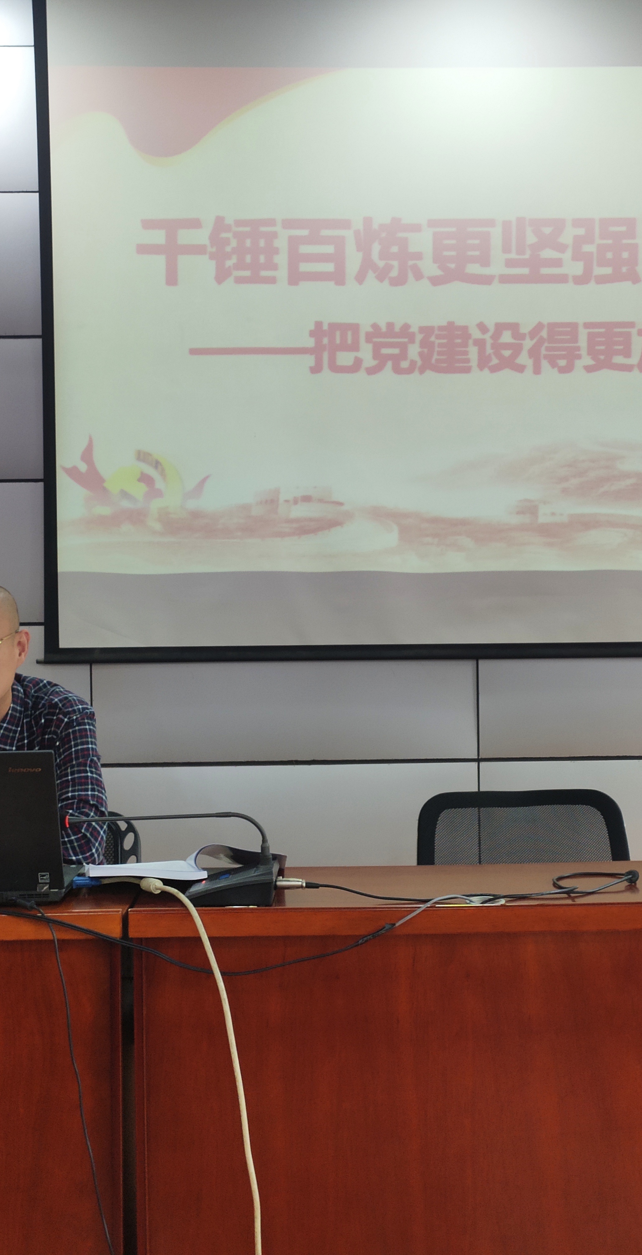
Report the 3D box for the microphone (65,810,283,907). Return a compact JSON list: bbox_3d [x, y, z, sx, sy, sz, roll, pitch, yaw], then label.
[{"bbox_3d":[-0.259,0.350,1.927,0.420,0.138,0.120,0,1,15],"label":"microphone"}]

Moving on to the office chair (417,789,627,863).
[{"bbox_3d":[0.442,0.751,2.281,0.500,0.821,0.540,-1,1,-4],"label":"office chair"}]

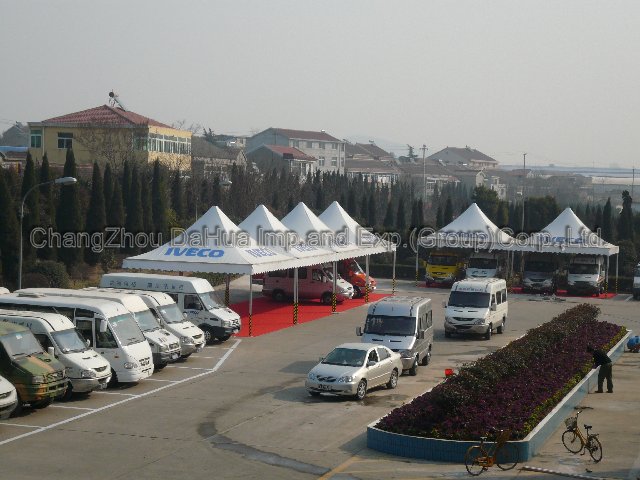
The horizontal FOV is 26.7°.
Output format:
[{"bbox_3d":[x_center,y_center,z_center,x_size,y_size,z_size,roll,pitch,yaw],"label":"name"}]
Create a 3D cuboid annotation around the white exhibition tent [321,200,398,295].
[{"bbox_3d":[0.776,0.488,78.287,6.100,5.462,6.100,3,3,18],"label":"white exhibition tent"}]

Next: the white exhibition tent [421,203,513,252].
[{"bbox_3d":[10.114,0.331,88.367,6.100,5.462,6.100,3,3,18],"label":"white exhibition tent"}]

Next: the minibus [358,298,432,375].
[{"bbox_3d":[2.758,3.408,48.298,2.020,2.420,4.950,2,2,13],"label":"minibus"}]

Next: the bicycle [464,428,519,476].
[{"bbox_3d":[3.920,4.849,30.953,1.680,1.000,0.560,0,3,-42],"label":"bicycle"}]

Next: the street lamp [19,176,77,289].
[{"bbox_3d":[-10.883,0.802,53.778,2.400,6.400,0.350,3,3,18],"label":"street lamp"}]

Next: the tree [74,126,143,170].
[{"bbox_3d":[-15.357,-5.337,98.000,5.000,6.000,5.000,2,2,17],"label":"tree"}]

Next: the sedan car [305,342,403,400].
[{"bbox_3d":[1.127,4.059,42.650,1.740,1.460,4.500,3,3,25],"label":"sedan car"}]

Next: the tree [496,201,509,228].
[{"bbox_3d":[13.046,0.005,96.093,1.100,5.566,1.100,2,3,8],"label":"tree"}]

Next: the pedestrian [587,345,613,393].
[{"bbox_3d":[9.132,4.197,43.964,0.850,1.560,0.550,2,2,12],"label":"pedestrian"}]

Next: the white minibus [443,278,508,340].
[{"bbox_3d":[6.948,3.055,60.074,2.020,2.420,4.950,3,2,19],"label":"white minibus"}]

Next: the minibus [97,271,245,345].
[{"bbox_3d":[-6.004,2.778,55.297,5.769,2.570,2.020,3,2,18],"label":"minibus"}]

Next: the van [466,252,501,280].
[{"bbox_3d":[11.082,1.810,88.158,2.050,2.600,5.300,3,3,18],"label":"van"}]

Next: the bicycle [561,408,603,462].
[{"bbox_3d":[6.551,4.833,33.065,0.560,1.030,1.680,1,2,-18],"label":"bicycle"}]

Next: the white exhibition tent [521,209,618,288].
[{"bbox_3d":[15.811,0.630,86.510,6.100,5.462,6.100,3,3,18],"label":"white exhibition tent"}]

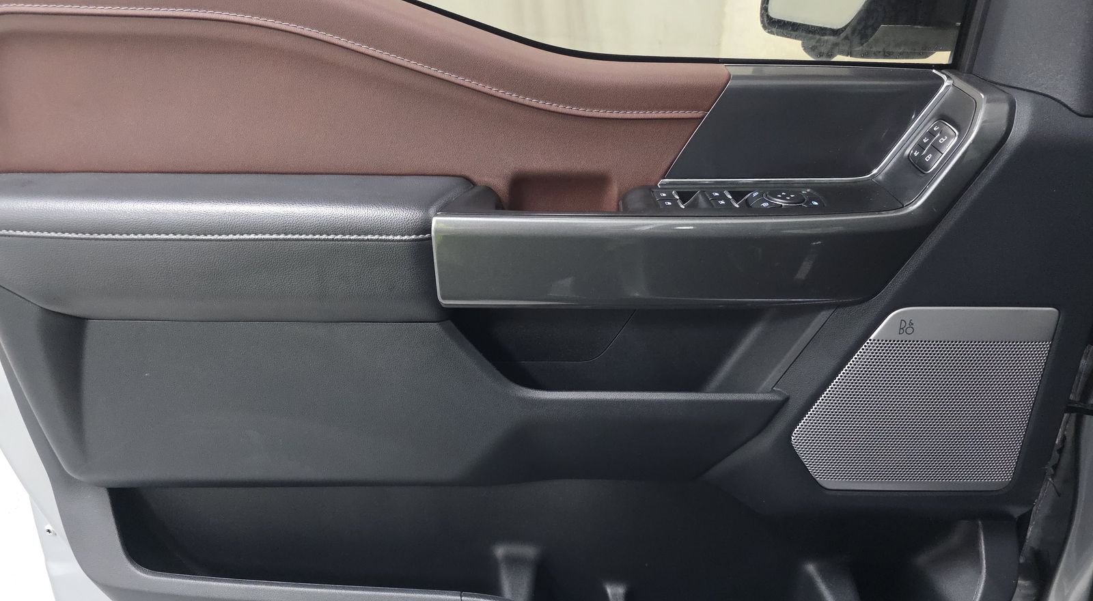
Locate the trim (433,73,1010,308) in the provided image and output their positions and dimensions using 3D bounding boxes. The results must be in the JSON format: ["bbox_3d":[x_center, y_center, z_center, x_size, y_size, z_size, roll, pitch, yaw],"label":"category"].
[{"bbox_3d":[0.169,-0.109,0.668,0.530,0.197,0.133,0,19,0],"label":"trim"}]

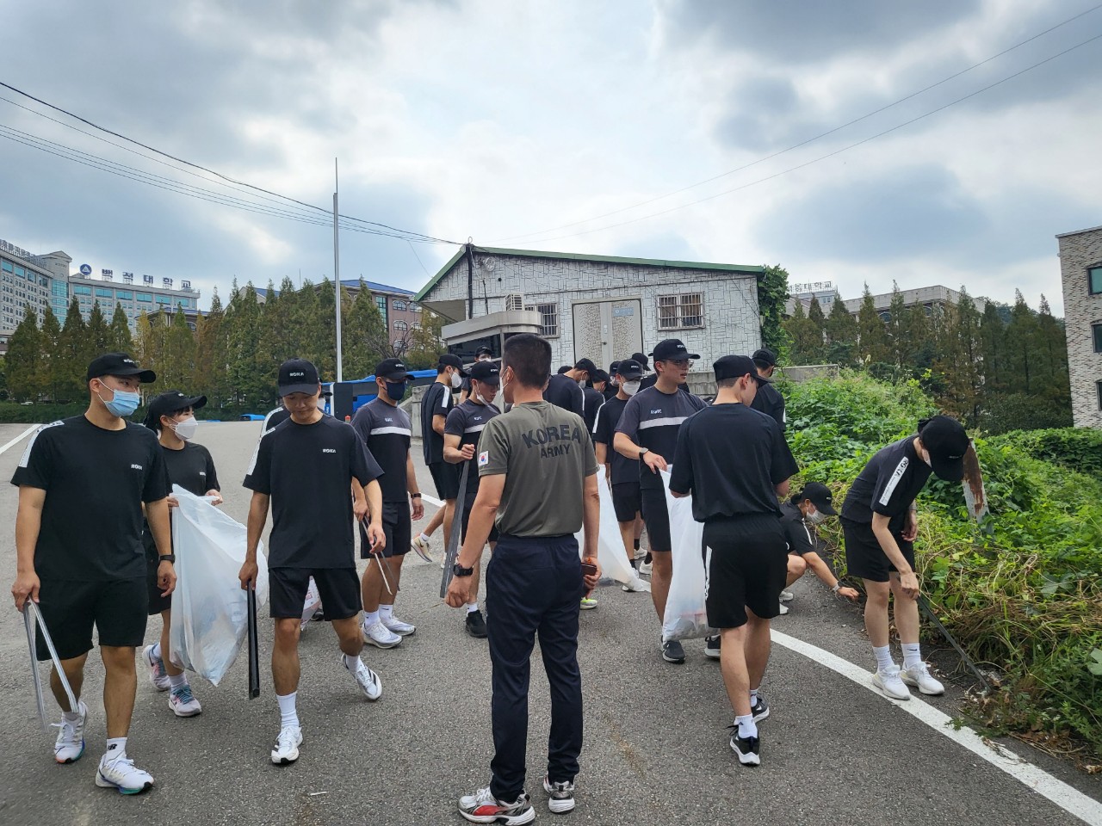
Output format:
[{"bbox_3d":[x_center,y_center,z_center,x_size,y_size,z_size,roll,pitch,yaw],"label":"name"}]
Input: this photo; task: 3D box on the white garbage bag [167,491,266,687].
[{"bbox_3d":[-1.688,0.876,4.200,0.480,0.970,0.380,-1,-4,-22],"label":"white garbage bag"}]

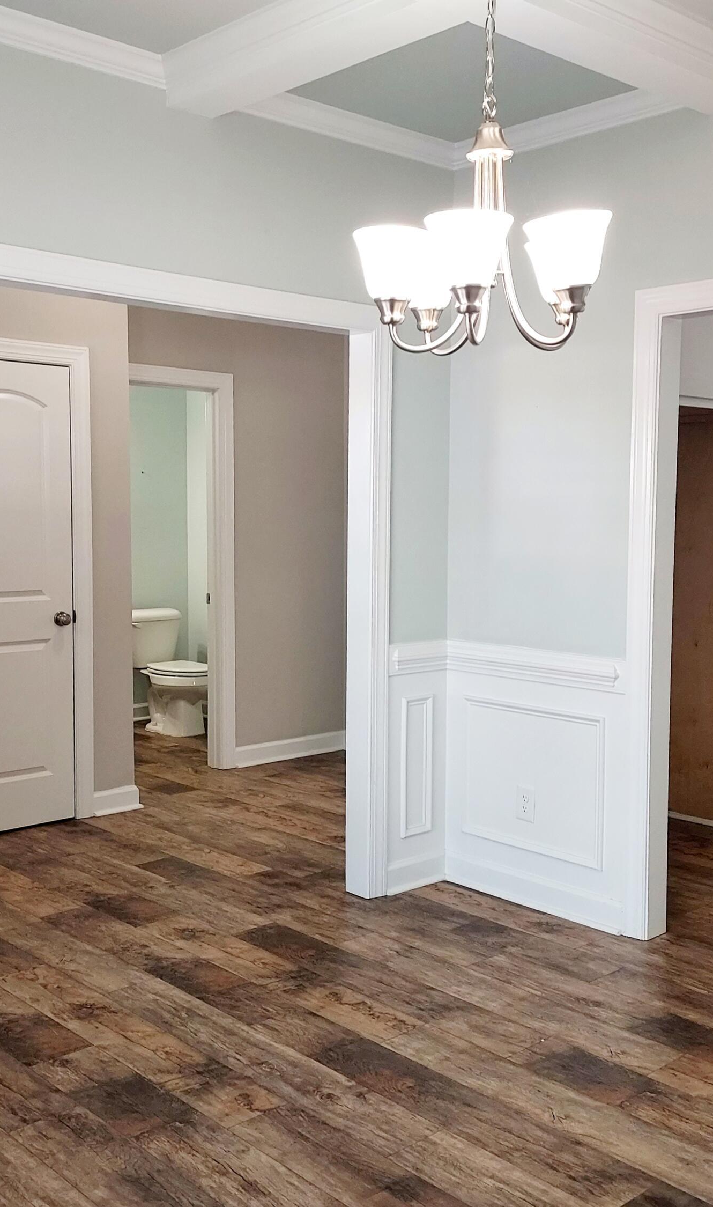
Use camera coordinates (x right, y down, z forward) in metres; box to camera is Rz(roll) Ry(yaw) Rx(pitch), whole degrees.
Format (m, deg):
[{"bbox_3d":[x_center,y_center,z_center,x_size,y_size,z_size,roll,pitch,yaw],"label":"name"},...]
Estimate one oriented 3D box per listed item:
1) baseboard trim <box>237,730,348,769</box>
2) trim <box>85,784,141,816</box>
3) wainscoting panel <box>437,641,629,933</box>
[{"bbox_3d":[-0.369,0.838,6.433,0.778,0.115,0.025,-4,6,-42],"label":"baseboard trim"},{"bbox_3d":[-1.128,0.920,5.259,0.254,0.120,0.025,-4,6,-42],"label":"trim"},{"bbox_3d":[0.608,0.624,3.997,0.039,0.918,0.818,-4,6,-42],"label":"wainscoting panel"}]

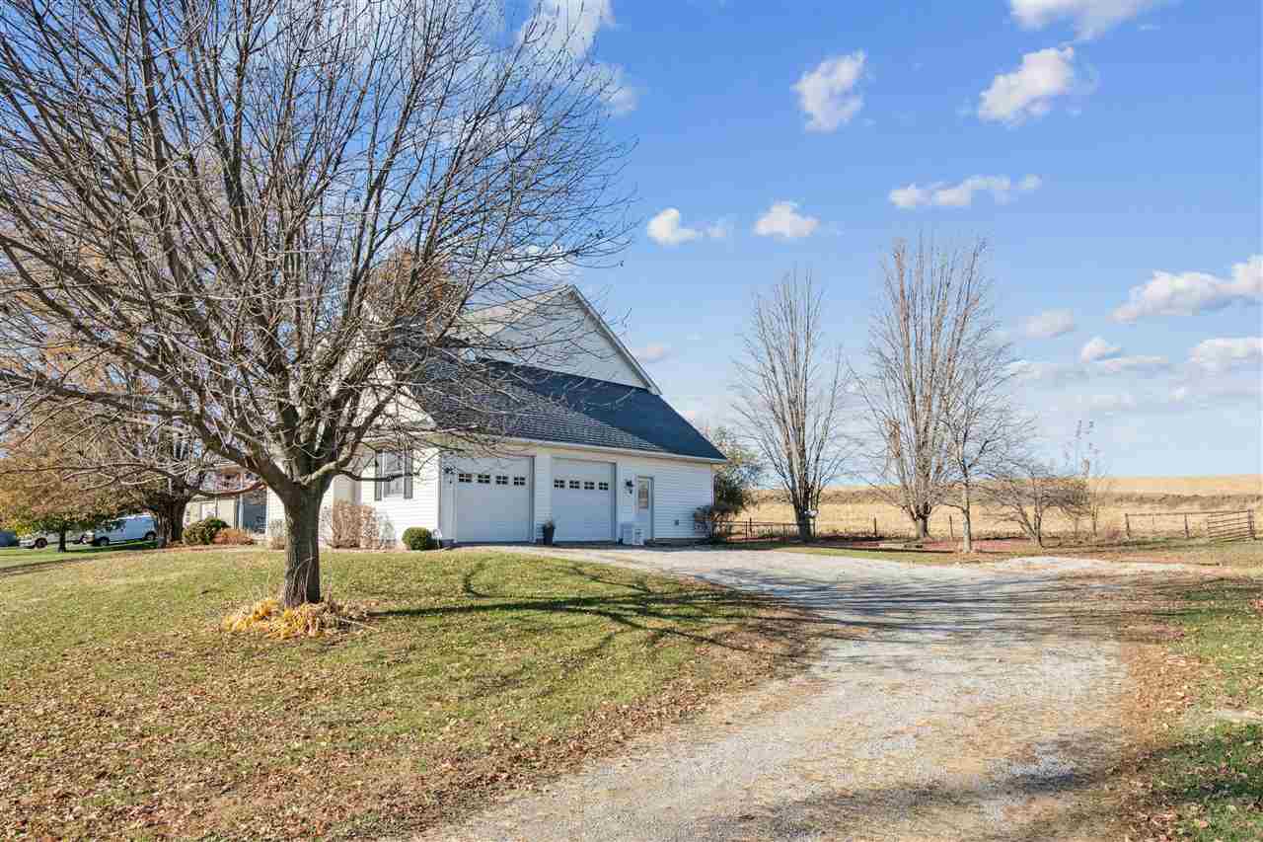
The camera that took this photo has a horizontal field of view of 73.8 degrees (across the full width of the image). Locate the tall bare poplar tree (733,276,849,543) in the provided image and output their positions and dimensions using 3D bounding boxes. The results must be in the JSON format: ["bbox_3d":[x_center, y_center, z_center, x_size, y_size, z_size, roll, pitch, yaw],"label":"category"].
[{"bbox_3d":[7.428,-0.663,39.000,5.485,12.387,5.485,0,-6,0],"label":"tall bare poplar tree"}]

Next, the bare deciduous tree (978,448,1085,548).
[{"bbox_3d":[15.761,3.017,33.000,4.255,3.868,4.255,0,-6,0],"label":"bare deciduous tree"}]

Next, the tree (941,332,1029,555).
[{"bbox_3d":[11.908,0.651,28.500,3.207,7.583,3.207,0,-6,0],"label":"tree"}]

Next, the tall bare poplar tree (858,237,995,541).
[{"bbox_3d":[15.044,-1.663,43.000,6.854,15.422,6.854,0,-6,0],"label":"tall bare poplar tree"}]

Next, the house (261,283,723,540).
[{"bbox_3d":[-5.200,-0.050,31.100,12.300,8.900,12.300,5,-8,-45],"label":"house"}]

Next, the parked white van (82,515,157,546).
[{"bbox_3d":[-34.372,7.416,57.000,4.950,1.900,1.950,-5,-5,6],"label":"parked white van"}]

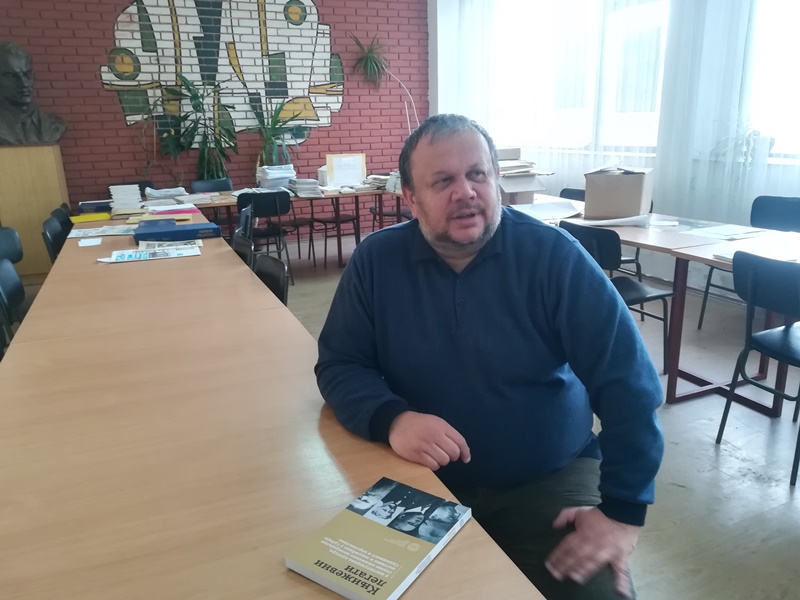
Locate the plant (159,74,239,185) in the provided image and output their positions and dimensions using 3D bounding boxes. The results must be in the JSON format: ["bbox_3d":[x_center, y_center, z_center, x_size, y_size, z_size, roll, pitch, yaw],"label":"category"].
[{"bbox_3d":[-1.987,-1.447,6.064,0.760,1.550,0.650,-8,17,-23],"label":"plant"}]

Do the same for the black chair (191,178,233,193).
[{"bbox_3d":[-1.802,-0.762,6.037,0.430,0.820,0.520,-8,17,-23],"label":"black chair"}]

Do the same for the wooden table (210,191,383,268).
[{"bbox_3d":[-1.029,-0.614,5.583,1.630,0.750,0.840,-9,18,-25],"label":"wooden table"}]

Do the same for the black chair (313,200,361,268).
[{"bbox_3d":[-0.667,-0.771,5.974,0.440,0.820,0.530,-9,18,-24],"label":"black chair"}]

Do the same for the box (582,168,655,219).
[{"bbox_3d":[1.361,-0.660,3.739,0.325,0.275,0.420,7,18,27],"label":"box"}]

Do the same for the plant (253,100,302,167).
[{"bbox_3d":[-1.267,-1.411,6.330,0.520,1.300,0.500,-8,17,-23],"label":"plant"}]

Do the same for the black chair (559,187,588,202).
[{"bbox_3d":[1.366,-0.490,4.895,0.520,0.810,0.430,-8,17,-23],"label":"black chair"}]

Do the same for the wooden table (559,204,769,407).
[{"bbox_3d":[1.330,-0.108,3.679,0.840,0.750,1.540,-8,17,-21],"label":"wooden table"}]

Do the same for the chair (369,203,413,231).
[{"bbox_3d":[-0.075,-0.920,6.440,0.440,0.820,0.520,-8,17,-23],"label":"chair"}]

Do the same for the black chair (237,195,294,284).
[{"bbox_3d":[-1.177,-0.535,5.179,0.435,0.830,0.540,-8,17,-23],"label":"black chair"}]

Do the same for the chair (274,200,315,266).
[{"bbox_3d":[-1.096,-0.727,5.857,0.440,0.820,0.530,-8,17,-23],"label":"chair"}]

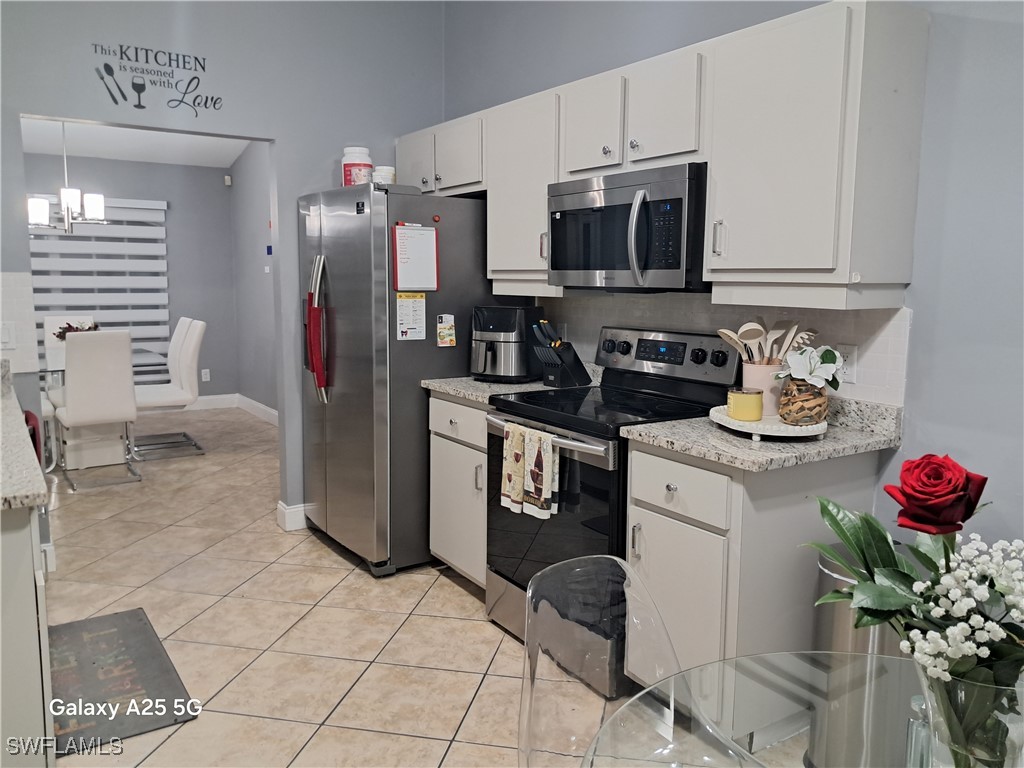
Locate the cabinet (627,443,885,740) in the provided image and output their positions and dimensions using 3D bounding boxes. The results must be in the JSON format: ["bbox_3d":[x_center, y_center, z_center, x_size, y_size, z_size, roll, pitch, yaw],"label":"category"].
[{"bbox_3d":[0.718,0.571,2.466,0.625,0.814,0.450,-5,9,-33],"label":"cabinet"}]

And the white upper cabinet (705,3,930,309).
[{"bbox_3d":[0.895,-0.655,2.436,0.320,0.831,0.535,-5,9,-33],"label":"white upper cabinet"}]

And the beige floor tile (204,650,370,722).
[{"bbox_3d":[-0.747,1.025,2.716,0.413,0.010,0.413,2,8,11],"label":"beige floor tile"}]

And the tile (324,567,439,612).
[{"bbox_3d":[-0.580,0.920,3.526,0.413,0.010,0.413,2,8,11],"label":"tile"}]

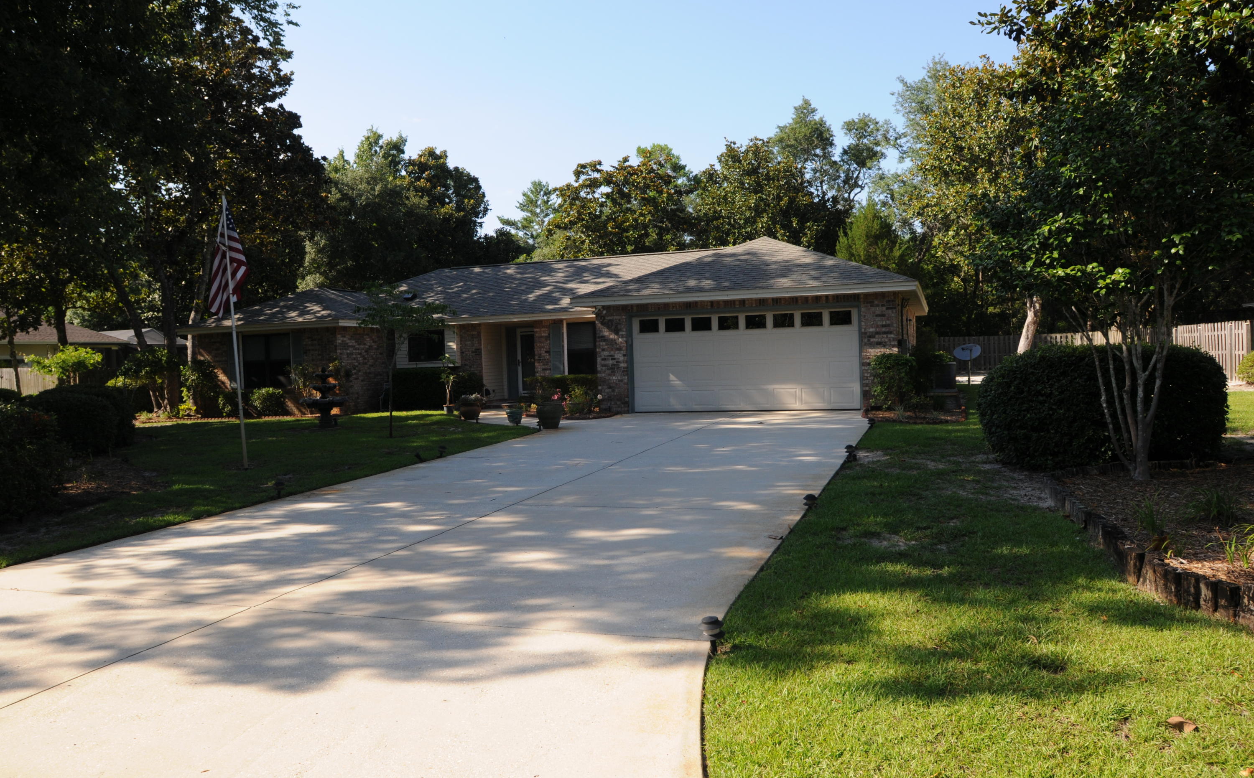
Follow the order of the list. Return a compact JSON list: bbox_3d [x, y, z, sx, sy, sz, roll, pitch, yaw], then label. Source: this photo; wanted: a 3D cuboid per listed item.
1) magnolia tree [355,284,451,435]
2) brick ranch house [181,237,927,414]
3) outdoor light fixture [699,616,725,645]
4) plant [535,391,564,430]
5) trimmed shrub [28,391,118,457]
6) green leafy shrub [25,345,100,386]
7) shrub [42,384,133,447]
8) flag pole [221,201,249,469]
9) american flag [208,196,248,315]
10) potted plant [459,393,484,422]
[{"bbox_3d":[-4.224,-0.527,16.339,1.750,2.850,1.700,-1,3,20],"label":"magnolia tree"},{"bbox_3d":[-2.676,-1.896,27.125,22.590,4.450,13.250,-1,3,20],"label":"brick ranch house"},{"bbox_3d":[0.408,1.174,4.166,0.120,0.152,0.120,-1,3,20],"label":"outdoor light fixture"},{"bbox_3d":[-1.480,0.387,16.735,0.530,0.720,0.520,-2,2,0],"label":"plant"},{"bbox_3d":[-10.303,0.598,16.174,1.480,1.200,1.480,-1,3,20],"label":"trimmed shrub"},{"bbox_3d":[-14.852,-0.034,22.952,1.700,2.250,1.650,-1,3,20],"label":"green leafy shrub"},{"bbox_3d":[-10.899,0.545,17.674,1.620,1.220,1.600,-1,3,20],"label":"shrub"},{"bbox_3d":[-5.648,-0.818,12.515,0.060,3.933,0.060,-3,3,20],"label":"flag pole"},{"bbox_3d":[-5.721,-1.919,12.480,0.540,1.660,0.280,-3,3,-18],"label":"american flag"},{"bbox_3d":[-3.579,0.371,19.986,0.580,0.640,0.560,-2,2,0],"label":"potted plant"}]

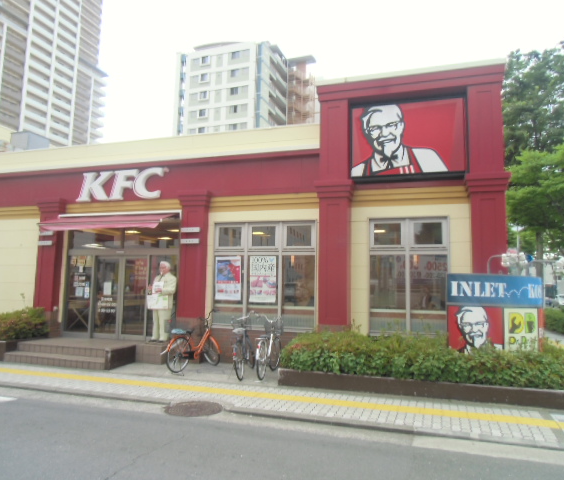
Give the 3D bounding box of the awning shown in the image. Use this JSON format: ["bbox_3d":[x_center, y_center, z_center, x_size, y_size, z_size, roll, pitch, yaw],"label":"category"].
[{"bbox_3d":[-3.962,-0.430,10.118,3.323,0.417,0.718,-1,-6,17],"label":"awning"}]

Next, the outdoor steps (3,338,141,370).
[{"bbox_3d":[-4.324,2.399,9.469,2.505,0.339,1.353,-1,-6,17],"label":"outdoor steps"}]

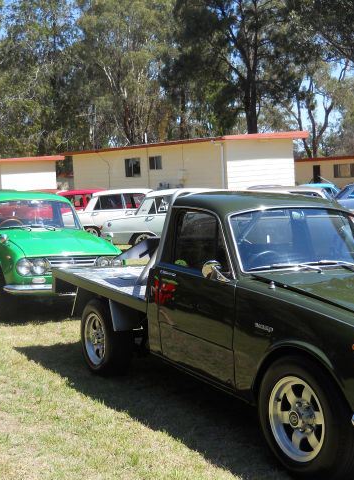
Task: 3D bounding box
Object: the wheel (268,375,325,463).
[{"bbox_3d":[0.649,0.885,3.423,0.170,0.420,0.420,-2,4,-30],"label":"wheel"}]

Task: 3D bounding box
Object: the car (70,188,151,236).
[{"bbox_3d":[-1.010,-0.595,17.561,4.080,1.390,1.500,-3,5,0],"label":"car"}]

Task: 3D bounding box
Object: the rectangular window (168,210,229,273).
[{"bbox_3d":[0.145,0.005,4.309,0.060,0.380,0.730,16,-3,-31],"label":"rectangular window"}]

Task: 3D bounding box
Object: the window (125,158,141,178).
[{"bbox_3d":[-2.026,-3.311,31.500,0.100,0.860,1.220,-7,7,-42],"label":"window"}]

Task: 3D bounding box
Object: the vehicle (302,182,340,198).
[{"bbox_3d":[4.821,-1.169,23.060,4.080,1.380,1.500,-3,5,-8],"label":"vehicle"}]

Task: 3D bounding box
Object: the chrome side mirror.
[{"bbox_3d":[0.220,0.180,3.900,0.130,0.120,0.100,-2,6,-30],"label":"chrome side mirror"}]

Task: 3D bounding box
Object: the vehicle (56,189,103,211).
[{"bbox_3d":[-2.370,-0.808,20.461,4.080,1.390,1.500,-3,5,0],"label":"vehicle"}]

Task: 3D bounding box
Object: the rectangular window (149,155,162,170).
[{"bbox_3d":[-0.914,-3.325,29.500,0.100,0.600,1.200,-3,5,-28],"label":"rectangular window"}]

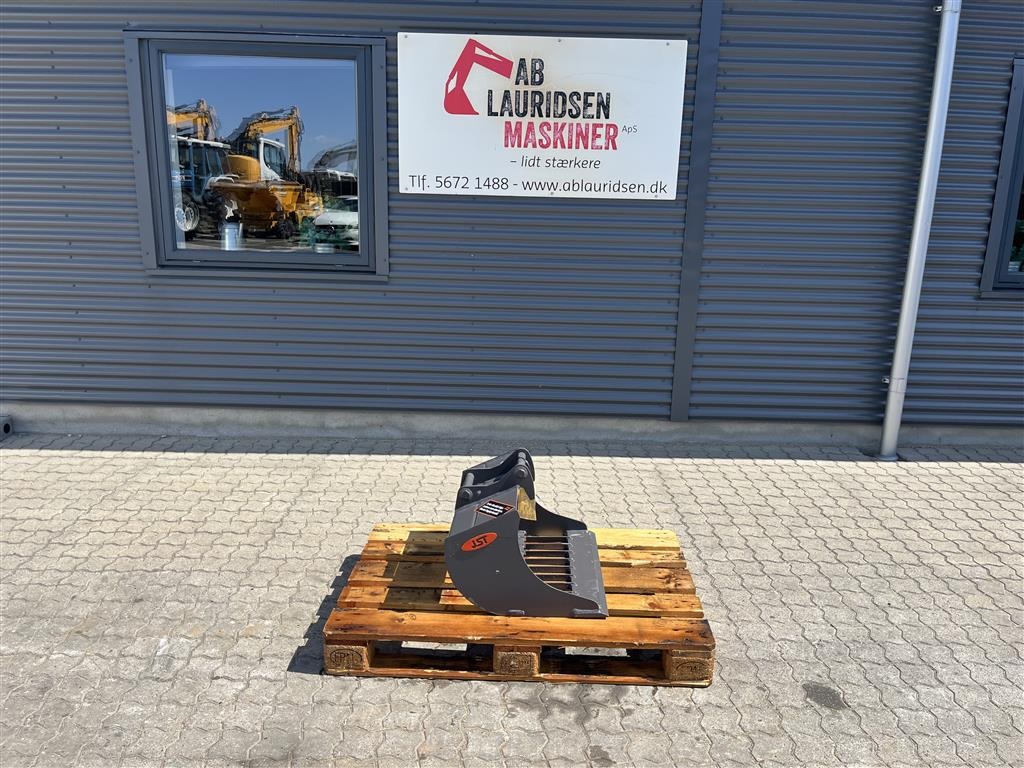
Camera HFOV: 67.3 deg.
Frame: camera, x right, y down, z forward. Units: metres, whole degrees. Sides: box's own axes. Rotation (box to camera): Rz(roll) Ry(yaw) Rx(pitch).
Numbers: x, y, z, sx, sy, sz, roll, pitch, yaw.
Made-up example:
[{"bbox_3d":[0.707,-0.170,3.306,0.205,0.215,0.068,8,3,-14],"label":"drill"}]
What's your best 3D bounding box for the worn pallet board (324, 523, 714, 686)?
[{"bbox_3d":[0.029,0.758,2.761,1.200,0.146,0.800,2,14,1],"label":"worn pallet board"}]

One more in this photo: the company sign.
[{"bbox_3d":[0.161,-1.470,4.257,1.566,0.838,0.020,1,14,-1],"label":"company sign"}]

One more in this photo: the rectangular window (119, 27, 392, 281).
[{"bbox_3d":[-1.395,-1.256,4.324,1.405,1.298,0.100,1,14,-1],"label":"rectangular window"}]

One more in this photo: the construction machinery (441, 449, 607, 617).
[{"bbox_3d":[0.057,0.465,2.735,0.540,0.430,0.635,2,14,1],"label":"construction machinery"}]

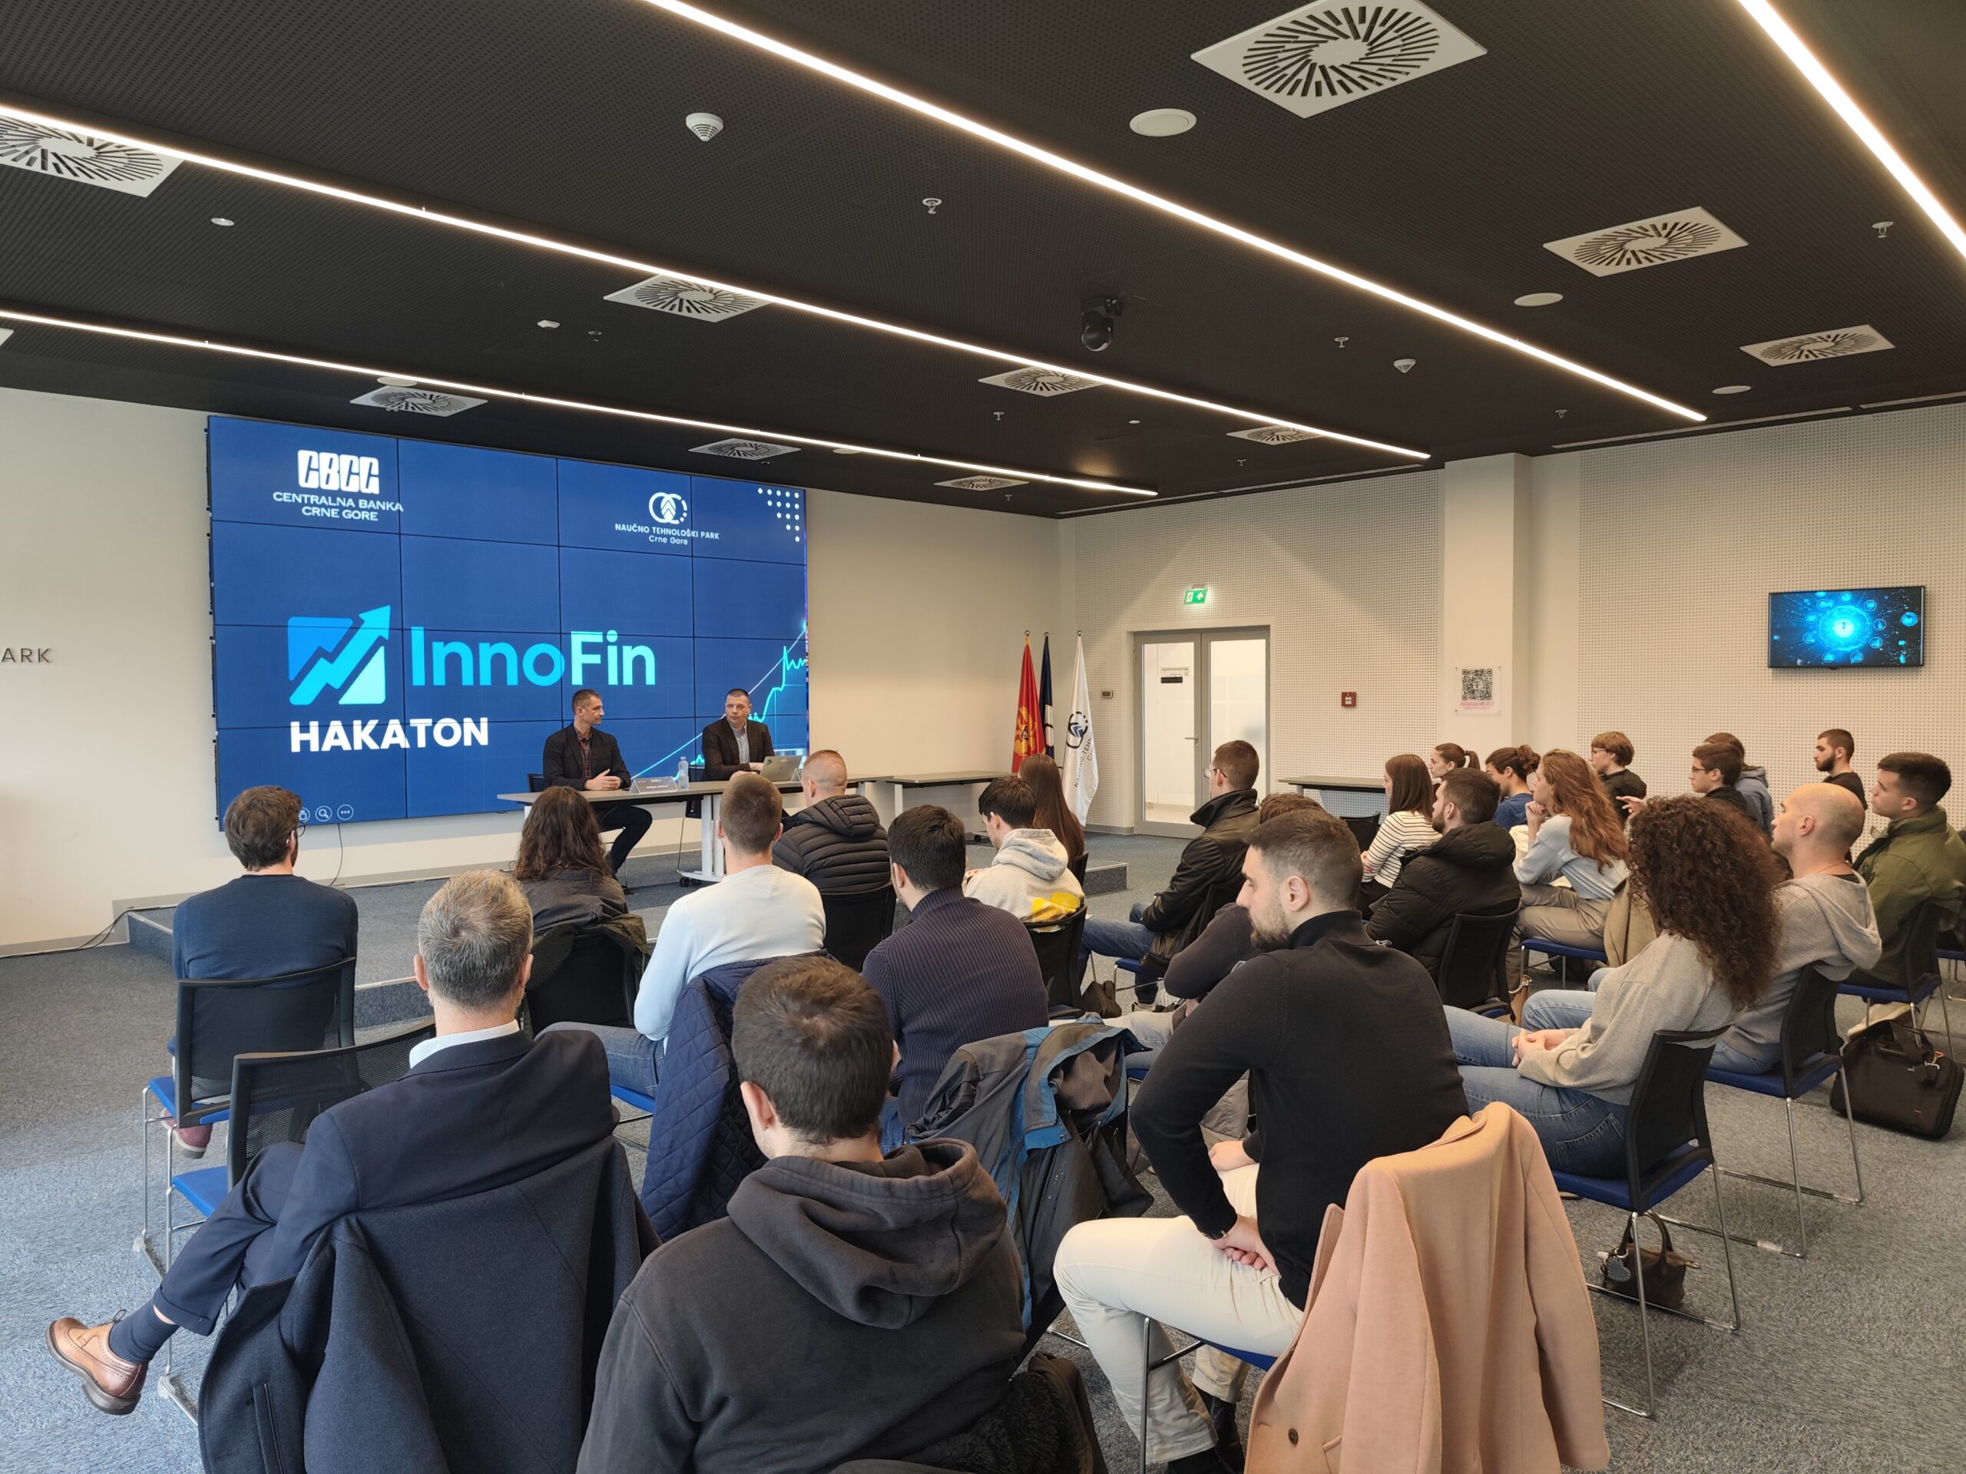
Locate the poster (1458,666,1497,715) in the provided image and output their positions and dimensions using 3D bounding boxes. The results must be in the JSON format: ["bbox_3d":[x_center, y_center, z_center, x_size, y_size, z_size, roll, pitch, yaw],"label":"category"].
[{"bbox_3d":[4.074,-0.383,10.764,0.012,0.386,0.367,-2,3,-44],"label":"poster"}]

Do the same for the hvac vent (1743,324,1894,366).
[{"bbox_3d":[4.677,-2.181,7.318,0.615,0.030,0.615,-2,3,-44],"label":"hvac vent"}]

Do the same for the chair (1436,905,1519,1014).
[{"bbox_3d":[1.558,0.984,4.565,0.540,0.830,0.540,-2,3,-42],"label":"chair"}]

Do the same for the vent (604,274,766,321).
[{"bbox_3d":[-1.358,-2.076,6.181,0.613,0.031,0.613,-2,3,-44],"label":"vent"}]

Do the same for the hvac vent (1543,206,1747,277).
[{"bbox_3d":[2.789,-2.089,5.492,0.607,0.050,0.607,-3,3,-44],"label":"hvac vent"}]

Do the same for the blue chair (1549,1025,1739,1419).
[{"bbox_3d":[1.463,1.035,3.131,0.540,0.830,0.540,-2,3,-42],"label":"blue chair"}]

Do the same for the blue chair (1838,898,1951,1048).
[{"bbox_3d":[3.355,0.952,4.971,0.556,0.824,0.515,-2,3,-44],"label":"blue chair"}]

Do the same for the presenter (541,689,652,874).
[{"bbox_3d":[-2.618,0.388,8.739,0.740,1.400,0.600,1,3,43],"label":"presenter"}]

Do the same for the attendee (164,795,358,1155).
[{"bbox_3d":[-2.218,0.796,3.926,0.500,1.320,0.850,-2,3,-39],"label":"attendee"}]

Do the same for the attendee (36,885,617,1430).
[{"bbox_3d":[-1.174,0.847,2.401,1.150,1.280,0.600,1,3,36],"label":"attendee"}]

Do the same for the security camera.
[{"bbox_3d":[0.577,-1.995,6.342,0.139,0.216,0.160,-2,3,-44],"label":"security camera"}]

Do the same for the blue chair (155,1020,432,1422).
[{"bbox_3d":[-1.550,1.061,3.028,0.556,0.824,0.515,-2,3,-44],"label":"blue chair"}]

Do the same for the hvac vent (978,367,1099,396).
[{"bbox_3d":[0.409,-2.151,7.906,0.613,0.031,0.613,-2,3,-44],"label":"hvac vent"}]

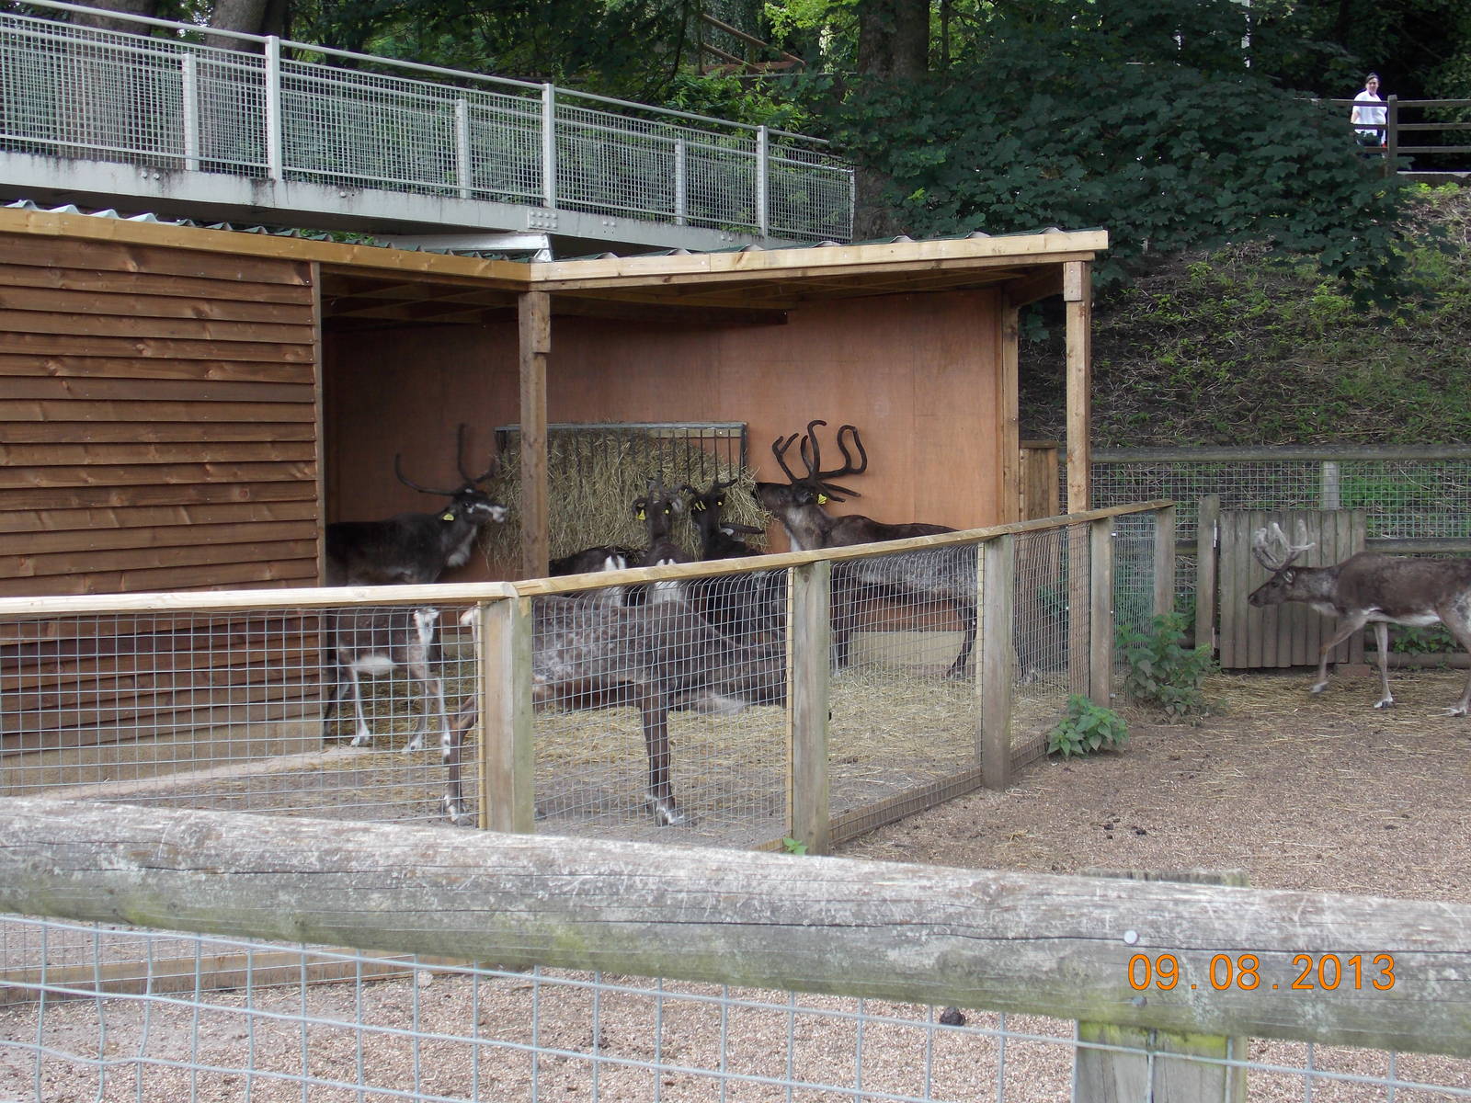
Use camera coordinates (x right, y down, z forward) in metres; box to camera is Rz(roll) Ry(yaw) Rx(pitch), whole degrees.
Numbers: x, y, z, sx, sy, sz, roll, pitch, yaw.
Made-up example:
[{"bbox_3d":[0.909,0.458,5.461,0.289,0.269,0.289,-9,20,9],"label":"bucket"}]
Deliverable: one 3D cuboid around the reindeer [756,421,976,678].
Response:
[{"bbox_3d":[0.920,0.000,11.900,1.700,1.570,0.600,0,4,12],"label":"reindeer"}]

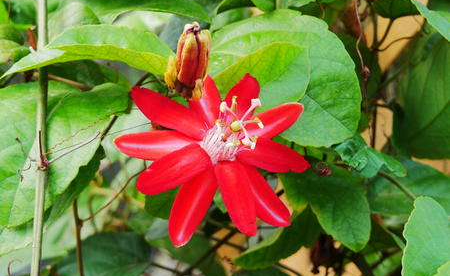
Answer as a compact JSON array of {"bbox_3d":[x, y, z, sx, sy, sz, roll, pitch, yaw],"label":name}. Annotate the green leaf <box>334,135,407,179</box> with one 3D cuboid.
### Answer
[{"bbox_3d":[0.083,0.010,0.575,0.041,0.025,0.025,1,7,0],"label":"green leaf"}]

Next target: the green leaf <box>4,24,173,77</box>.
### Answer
[{"bbox_3d":[-0.073,-0.047,0.545,0.090,0.030,0.040,1,7,0],"label":"green leaf"}]

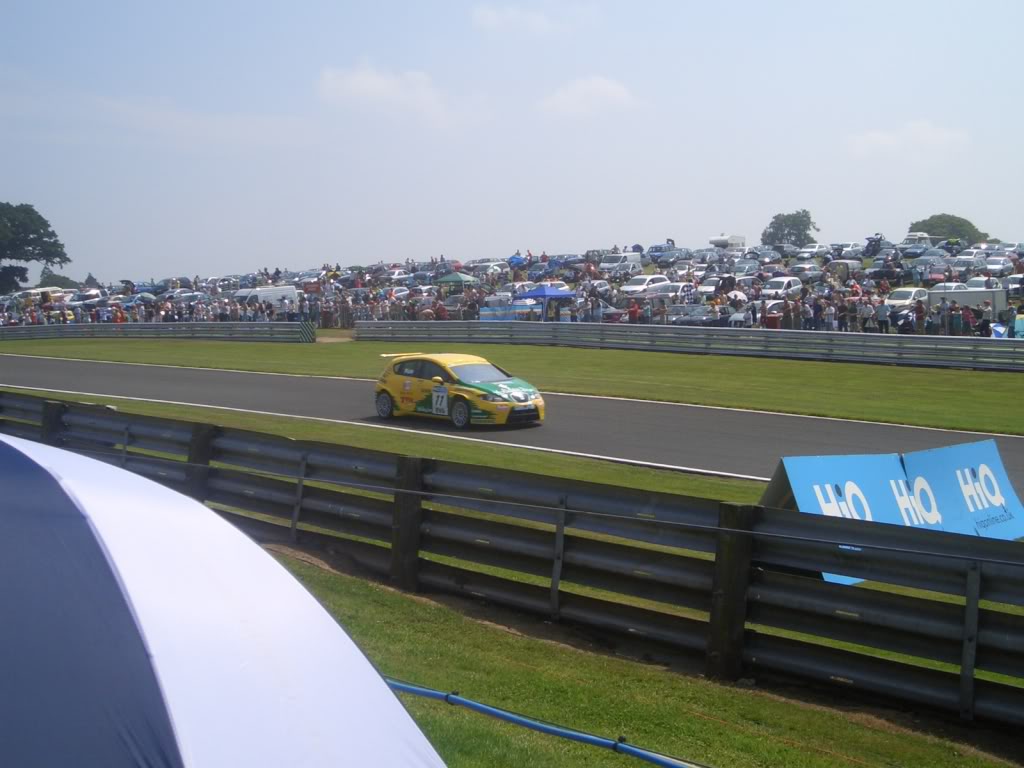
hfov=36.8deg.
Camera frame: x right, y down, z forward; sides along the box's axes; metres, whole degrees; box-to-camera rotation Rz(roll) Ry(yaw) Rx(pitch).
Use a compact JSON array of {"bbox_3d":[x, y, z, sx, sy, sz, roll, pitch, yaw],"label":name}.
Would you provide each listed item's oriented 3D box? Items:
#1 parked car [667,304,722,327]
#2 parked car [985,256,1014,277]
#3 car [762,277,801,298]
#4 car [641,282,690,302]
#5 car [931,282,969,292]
[{"bbox_3d":[9.024,-3.085,73.000,1.750,1.420,4.300,2,4,31],"label":"parked car"},{"bbox_3d":[38.503,-9.253,122.000,1.750,1.460,4.350,2,4,31],"label":"parked car"},{"bbox_3d":[18.940,-6.672,108.000,1.700,1.500,4.050,4,8,29],"label":"car"},{"bbox_3d":[9.639,-5.225,91.000,1.750,1.470,4.250,2,4,28],"label":"car"},{"bbox_3d":[28.462,-5.743,100.000,1.740,1.430,4.400,4,8,32],"label":"car"}]

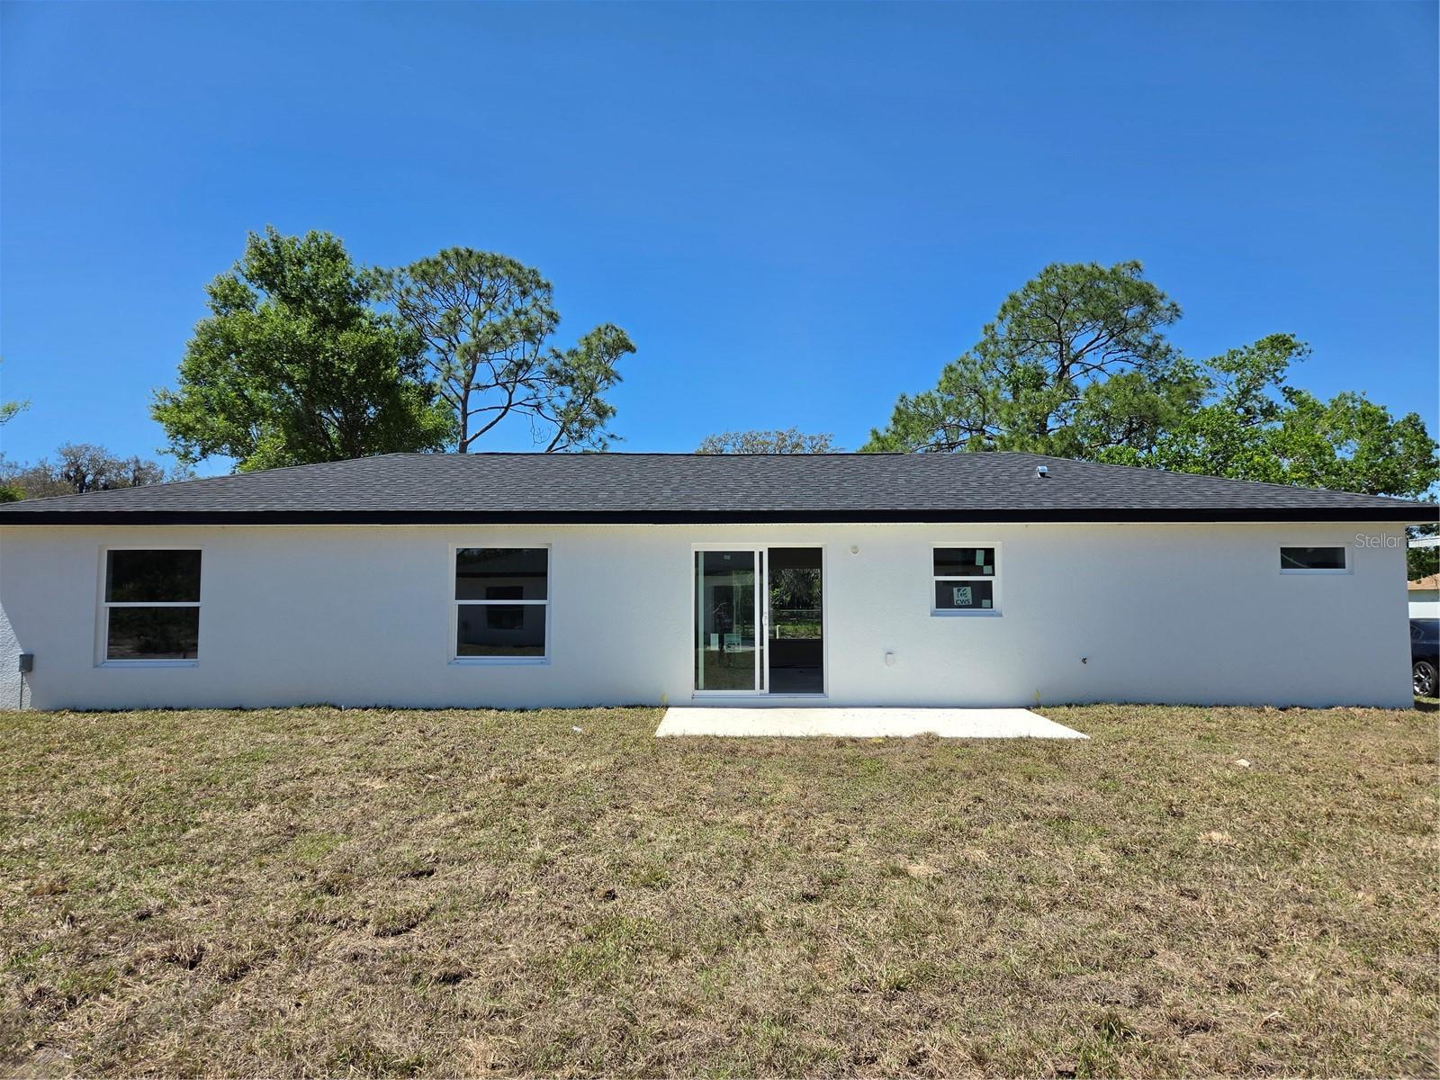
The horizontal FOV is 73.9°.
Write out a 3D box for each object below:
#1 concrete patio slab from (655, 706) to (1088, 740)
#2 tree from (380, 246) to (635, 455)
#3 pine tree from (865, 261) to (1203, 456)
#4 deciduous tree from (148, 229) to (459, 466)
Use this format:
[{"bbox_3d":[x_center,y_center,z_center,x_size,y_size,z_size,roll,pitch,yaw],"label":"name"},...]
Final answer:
[{"bbox_3d":[1.722,2.321,11.911,4.868,0.110,2.429,0,-2,1],"label":"concrete patio slab"},{"bbox_3d":[-8.271,-3.709,37.324,9.895,15.433,8.500,0,-4,0],"label":"tree"},{"bbox_3d":[11.993,-3.374,36.296,12.927,14.510,10.500,0,-4,0],"label":"pine tree"},{"bbox_3d":[-14.628,-3.599,33.310,10.481,14.727,9.500,0,-4,0],"label":"deciduous tree"}]

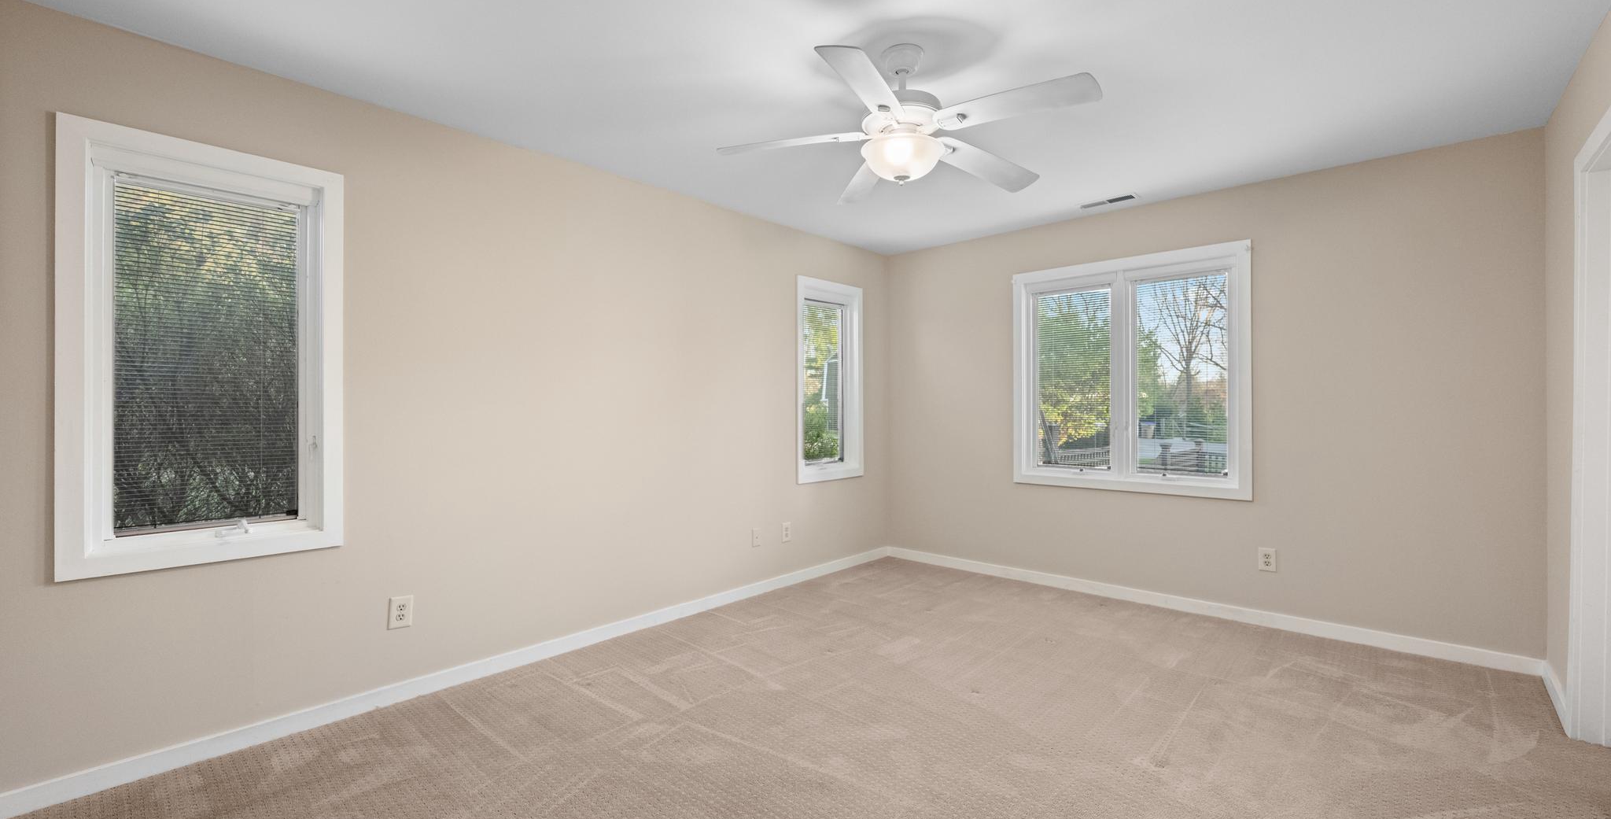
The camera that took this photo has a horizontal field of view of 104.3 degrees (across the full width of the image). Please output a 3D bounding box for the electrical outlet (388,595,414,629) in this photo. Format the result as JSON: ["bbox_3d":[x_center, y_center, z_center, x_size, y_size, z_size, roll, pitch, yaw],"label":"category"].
[{"bbox_3d":[-1.648,0.827,2.550,0.010,0.122,0.077,0,0,43],"label":"electrical outlet"}]

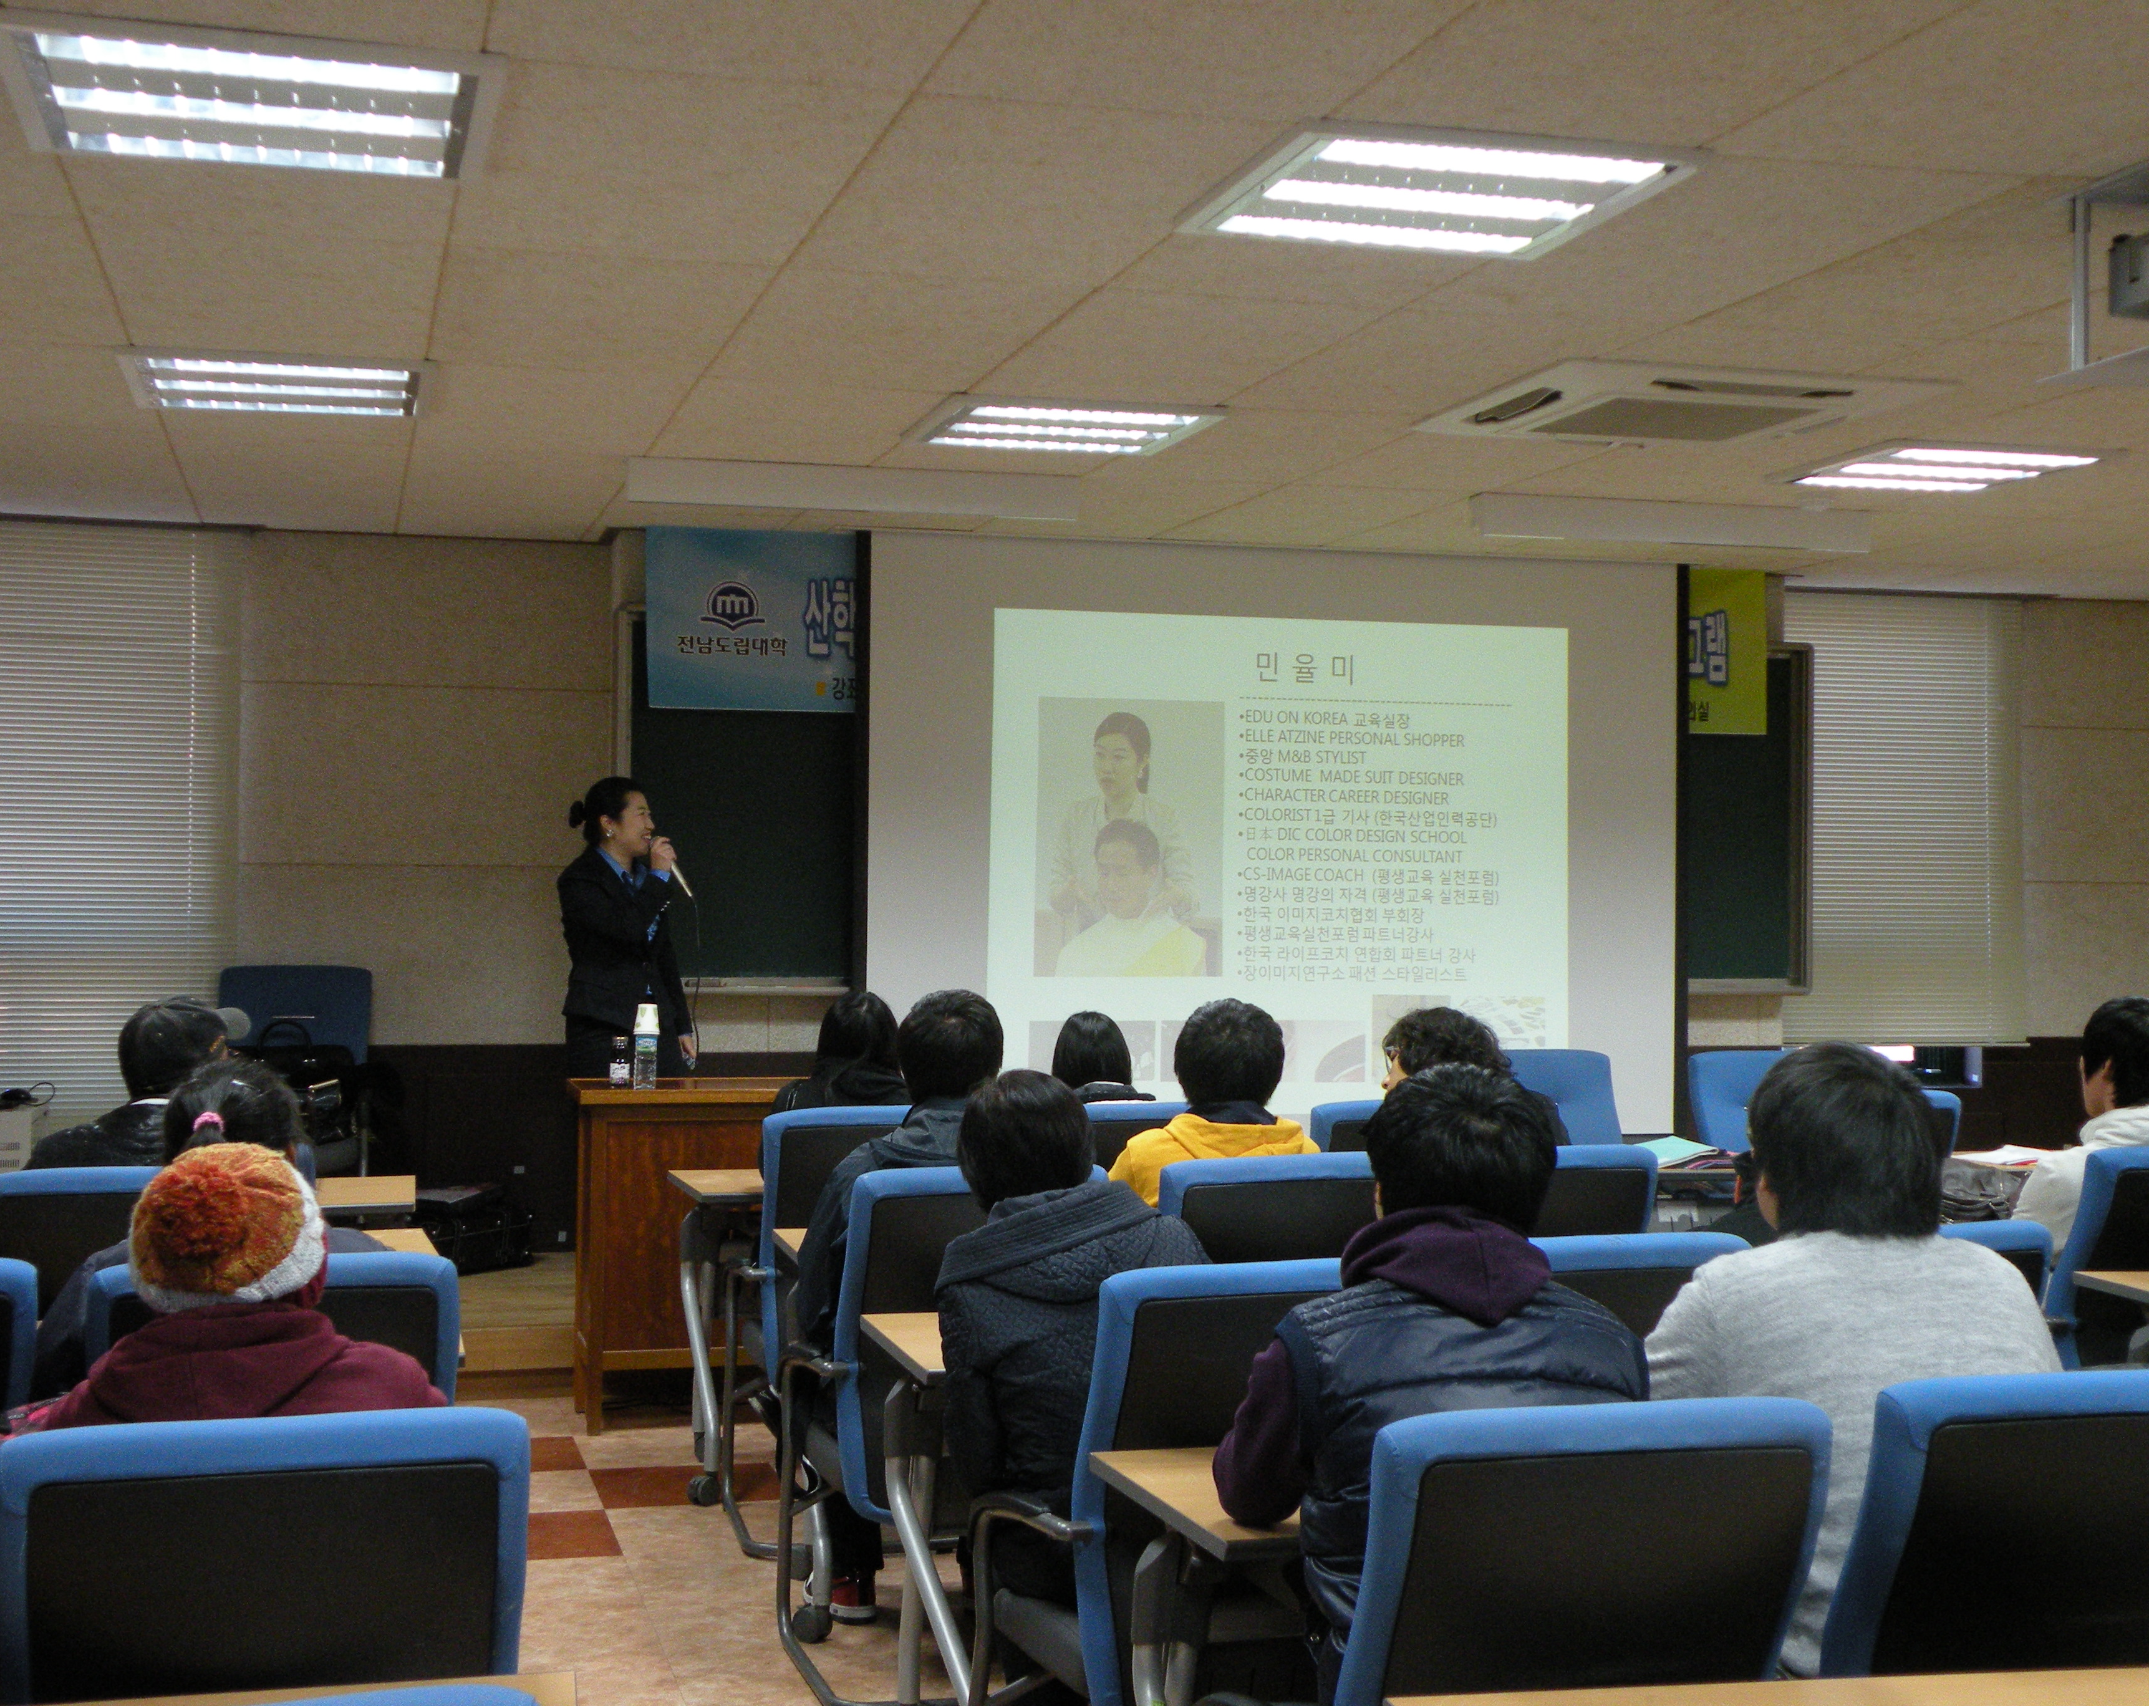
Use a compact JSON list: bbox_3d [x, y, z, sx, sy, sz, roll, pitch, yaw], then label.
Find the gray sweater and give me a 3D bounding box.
[{"bbox_3d":[0.839,0.707,3.084,0.520,0.600,0.420,0,-1,-15],"label":"gray sweater"}]

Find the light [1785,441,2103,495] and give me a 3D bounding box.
[{"bbox_3d":[2.281,-1.050,7.356,0.660,0.080,0.660,0,-1,-15],"label":"light"}]

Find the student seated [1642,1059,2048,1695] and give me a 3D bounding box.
[{"bbox_3d":[0.915,0.877,3.471,0.560,1.290,0.750,0,0,-15],"label":"student seated"}]

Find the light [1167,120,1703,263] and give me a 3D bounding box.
[{"bbox_3d":[0.569,-1.089,4.486,0.660,0.080,0.660,0,-1,-15],"label":"light"}]

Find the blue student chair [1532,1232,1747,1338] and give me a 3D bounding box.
[{"bbox_3d":[0.744,1.058,4.490,0.530,0.940,0.600,0,0,-15],"label":"blue student chair"}]

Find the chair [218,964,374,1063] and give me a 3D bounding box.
[{"bbox_3d":[-2.342,0.832,8.165,0.530,0.970,0.600,0,-1,-7],"label":"chair"}]

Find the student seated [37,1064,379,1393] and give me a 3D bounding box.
[{"bbox_3d":[-1.326,0.914,4.298,0.520,1.200,0.700,0,0,-15],"label":"student seated"}]

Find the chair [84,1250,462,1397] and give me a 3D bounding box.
[{"bbox_3d":[-1.204,1.044,4.185,0.530,0.940,0.600,0,0,-15],"label":"chair"}]

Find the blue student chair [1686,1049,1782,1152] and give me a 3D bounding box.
[{"bbox_3d":[2.131,1.094,8.165,0.530,0.970,0.600,0,-1,-15],"label":"blue student chair"}]

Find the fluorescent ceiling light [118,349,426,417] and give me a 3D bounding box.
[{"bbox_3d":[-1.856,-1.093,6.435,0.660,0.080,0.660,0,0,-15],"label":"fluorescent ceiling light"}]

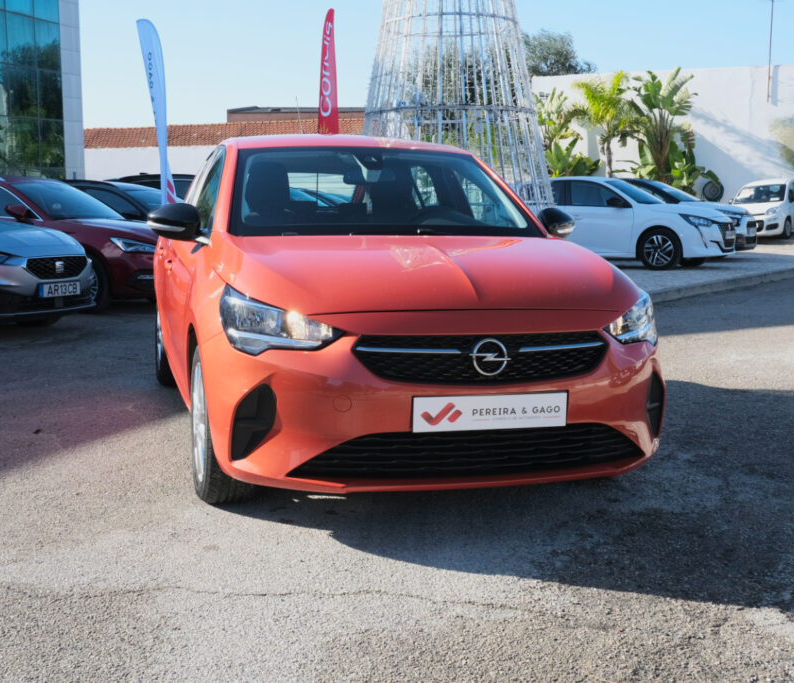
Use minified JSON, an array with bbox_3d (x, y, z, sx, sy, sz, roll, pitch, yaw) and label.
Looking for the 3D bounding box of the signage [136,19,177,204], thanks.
[{"bbox_3d":[-2.794,-2.111,12.333,0.520,3.240,0.300,-1,8,-12],"label":"signage"}]

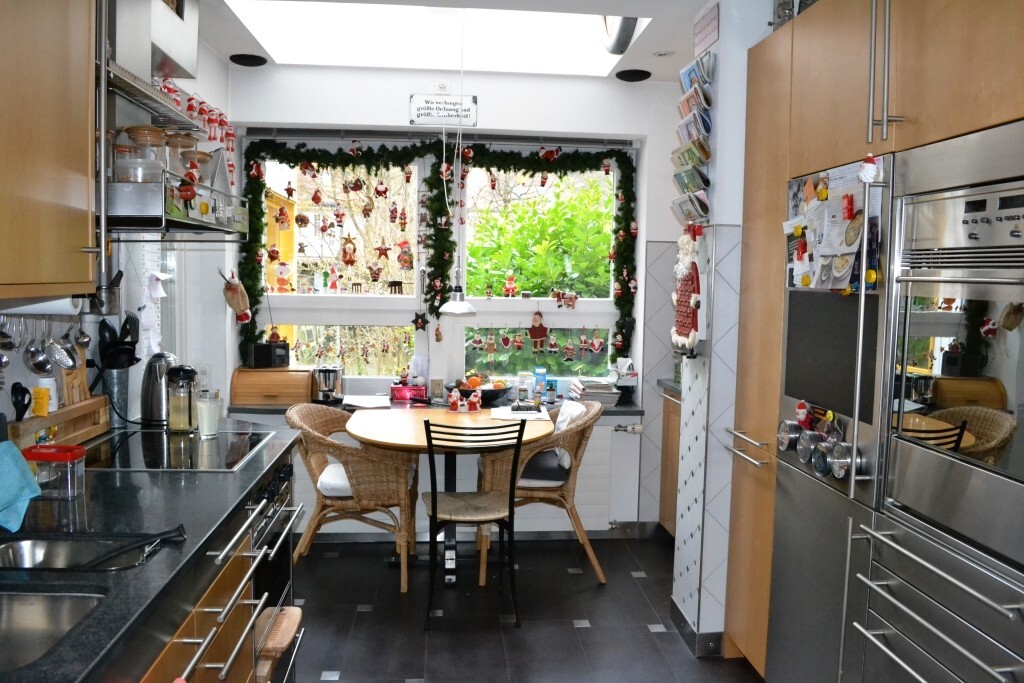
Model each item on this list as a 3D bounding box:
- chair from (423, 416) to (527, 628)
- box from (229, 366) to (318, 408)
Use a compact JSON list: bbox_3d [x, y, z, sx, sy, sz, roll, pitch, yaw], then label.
[{"bbox_3d":[-0.172,0.749,3.442,0.430,0.890,0.500,1,5,-5],"label":"chair"},{"bbox_3d":[-1.327,0.246,4.312,0.443,0.197,0.250,1,5,-5],"label":"box"}]

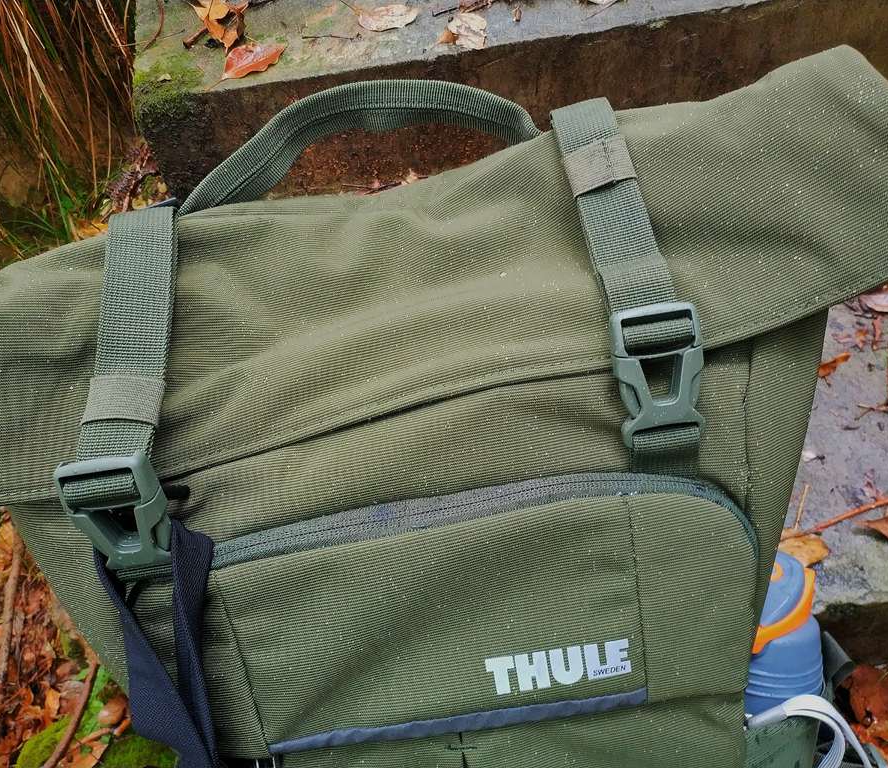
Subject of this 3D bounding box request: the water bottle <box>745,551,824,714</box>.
[{"bbox_3d":[0.206,0.200,0.590,0.062,0.200,0.062,-5,14,0],"label":"water bottle"}]

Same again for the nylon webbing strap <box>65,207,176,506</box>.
[{"bbox_3d":[-0.124,-0.014,0.370,0.031,0.026,0.122,2,78,1],"label":"nylon webbing strap"}]

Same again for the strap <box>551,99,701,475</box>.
[{"bbox_3d":[0.071,-0.040,0.374,0.036,0.030,0.158,-10,80,-2],"label":"strap"}]

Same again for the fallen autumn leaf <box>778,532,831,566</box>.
[{"bbox_3d":[0.242,0.110,0.640,0.043,0.008,0.030,7,52,14],"label":"fallen autumn leaf"}]

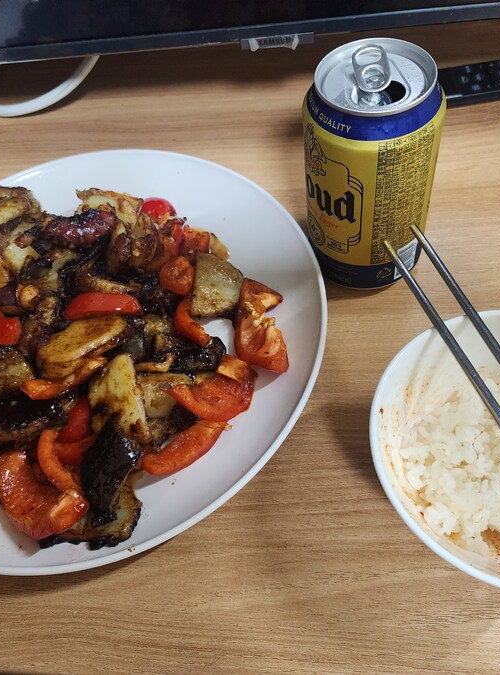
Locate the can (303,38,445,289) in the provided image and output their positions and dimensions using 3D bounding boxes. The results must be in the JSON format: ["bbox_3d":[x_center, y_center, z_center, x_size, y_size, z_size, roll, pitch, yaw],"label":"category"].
[{"bbox_3d":[0.061,-0.082,0.311,0.066,0.122,0.066,-4,57,5],"label":"can"}]

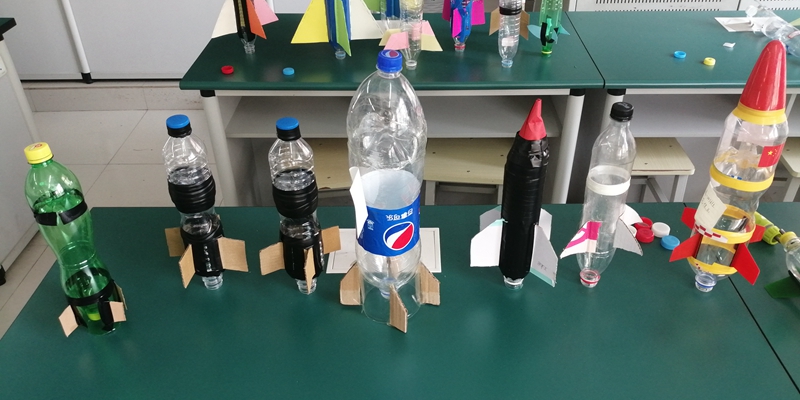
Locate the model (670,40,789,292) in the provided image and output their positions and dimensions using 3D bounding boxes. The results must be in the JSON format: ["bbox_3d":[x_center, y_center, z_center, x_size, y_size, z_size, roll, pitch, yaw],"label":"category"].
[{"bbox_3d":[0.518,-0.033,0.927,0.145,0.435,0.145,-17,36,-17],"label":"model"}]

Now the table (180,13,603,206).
[{"bbox_3d":[-0.012,-0.191,2.178,1.210,0.780,0.590,0,36,1],"label":"table"}]

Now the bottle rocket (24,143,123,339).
[{"bbox_3d":[-0.487,0.067,0.897,0.100,0.332,0.095,-13,37,-20],"label":"bottle rocket"}]

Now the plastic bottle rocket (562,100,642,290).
[{"bbox_3d":[0.298,0.007,0.873,0.122,0.308,0.115,4,34,8],"label":"plastic bottle rocket"}]

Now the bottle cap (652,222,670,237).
[{"bbox_3d":[0.458,0.051,1.049,0.031,0.013,0.031,0,34,0],"label":"bottle cap"}]

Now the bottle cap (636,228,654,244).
[{"bbox_3d":[0.467,0.069,1.143,0.033,0.014,0.033,0,36,1],"label":"bottle cap"}]

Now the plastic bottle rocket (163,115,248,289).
[{"bbox_3d":[-0.326,0.016,0.967,0.140,0.327,0.140,11,36,12],"label":"plastic bottle rocket"}]

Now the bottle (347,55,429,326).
[{"bbox_3d":[-0.015,0.003,0.871,0.110,0.454,0.110,1,36,-1],"label":"bottle"}]

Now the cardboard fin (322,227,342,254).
[{"bbox_3d":[-0.116,0.068,1.016,0.040,0.054,0.005,-14,38,-18],"label":"cardboard fin"}]

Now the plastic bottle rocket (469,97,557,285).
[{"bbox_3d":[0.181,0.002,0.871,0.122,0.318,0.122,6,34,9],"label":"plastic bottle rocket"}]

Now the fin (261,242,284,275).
[{"bbox_3d":[-0.186,0.086,0.877,0.038,0.047,0.005,-18,38,-24],"label":"fin"}]

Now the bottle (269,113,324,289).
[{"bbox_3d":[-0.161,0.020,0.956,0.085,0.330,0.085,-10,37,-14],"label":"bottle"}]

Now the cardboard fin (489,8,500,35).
[{"bbox_3d":[0.256,-0.481,1.619,0.034,0.066,0.005,-3,34,-5],"label":"cardboard fin"}]

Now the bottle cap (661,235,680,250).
[{"bbox_3d":[0.508,0.080,1.127,0.033,0.014,0.033,0,36,1],"label":"bottle cap"}]

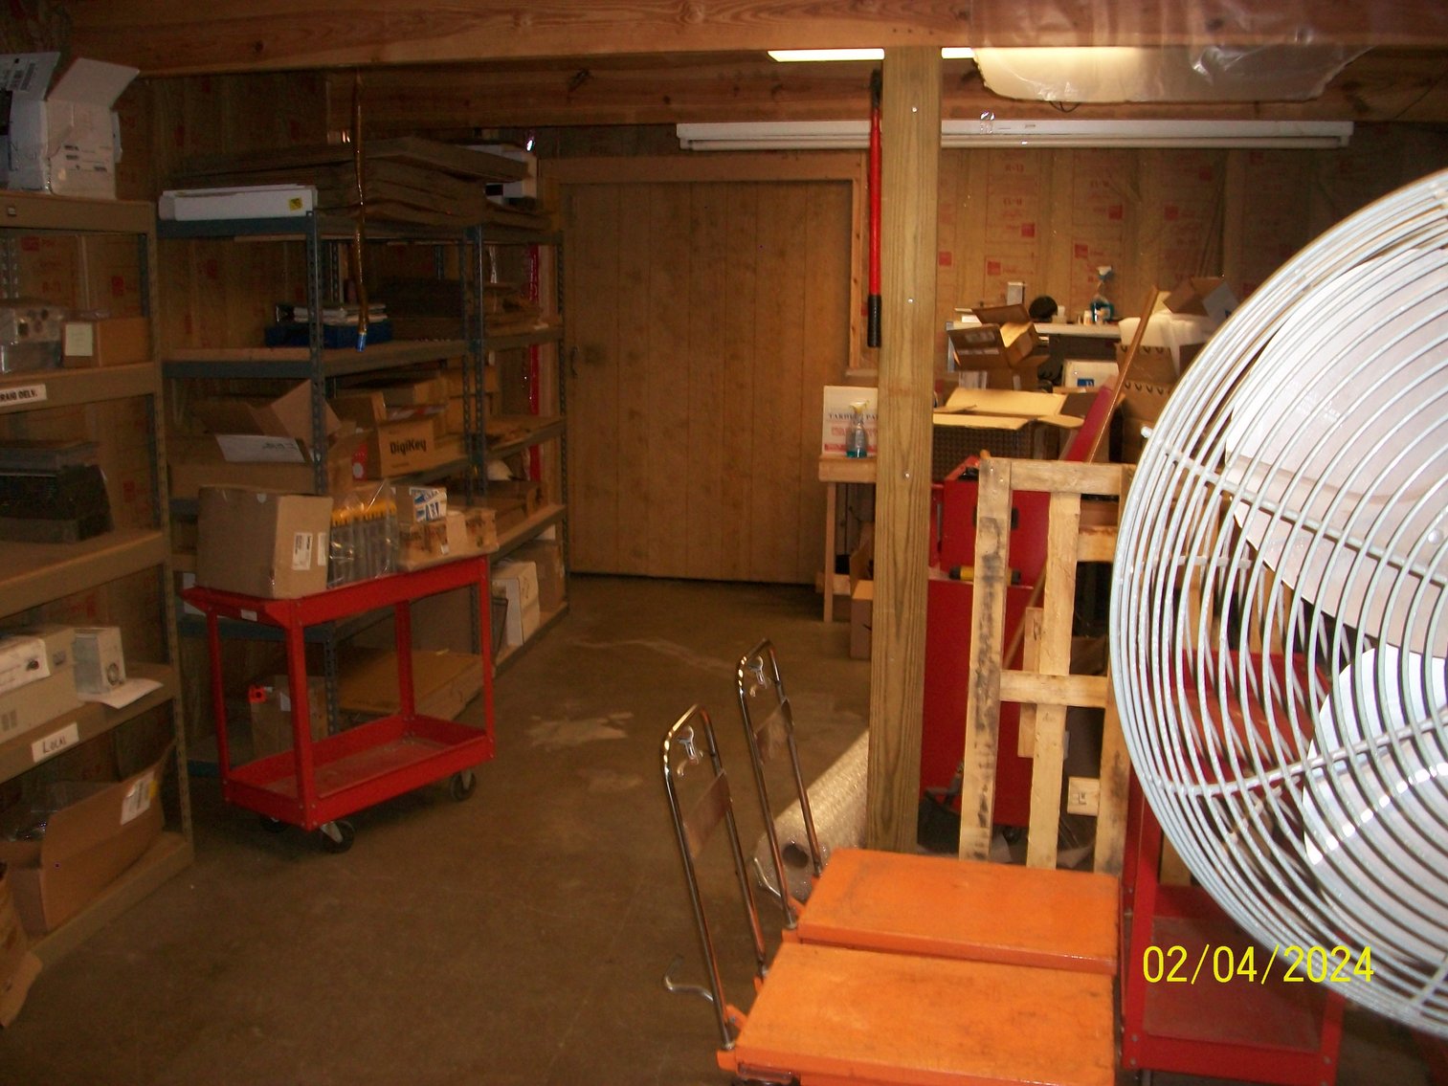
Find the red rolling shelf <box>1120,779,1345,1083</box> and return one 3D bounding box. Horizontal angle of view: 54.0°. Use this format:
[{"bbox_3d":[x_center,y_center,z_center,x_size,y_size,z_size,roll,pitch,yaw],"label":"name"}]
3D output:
[{"bbox_3d":[1.070,0.700,3.045,0.400,0.780,0.800,3,11,14],"label":"red rolling shelf"}]

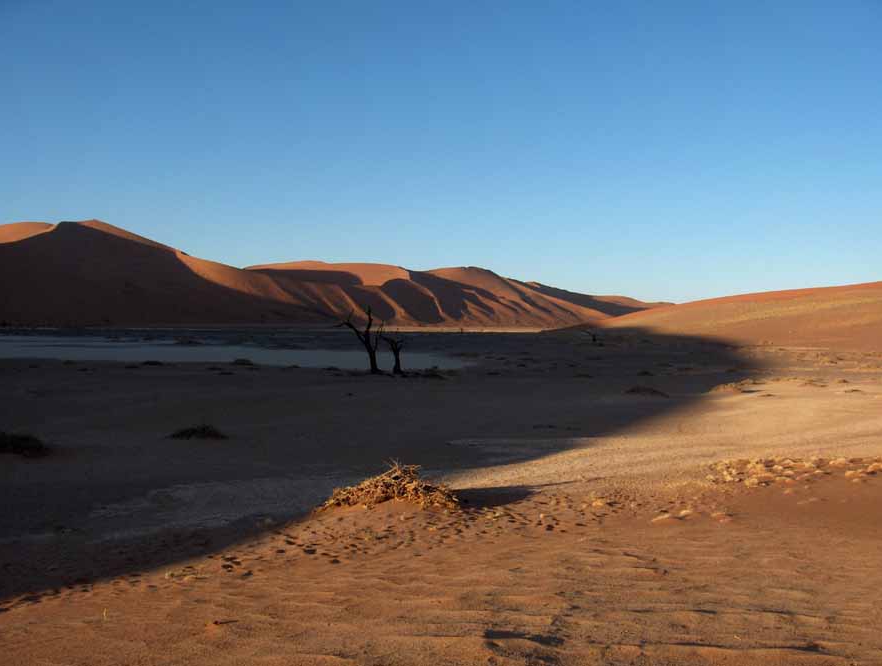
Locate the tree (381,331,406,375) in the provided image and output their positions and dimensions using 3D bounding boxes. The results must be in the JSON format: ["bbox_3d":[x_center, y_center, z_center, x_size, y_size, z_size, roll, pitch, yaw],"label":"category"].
[{"bbox_3d":[-2.940,1.210,62.000,1.480,2.730,1.300,0,1,0],"label":"tree"}]

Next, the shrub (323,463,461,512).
[{"bbox_3d":[-0.670,1.980,13.300,1.830,0.540,1.400,0,1,0],"label":"shrub"}]

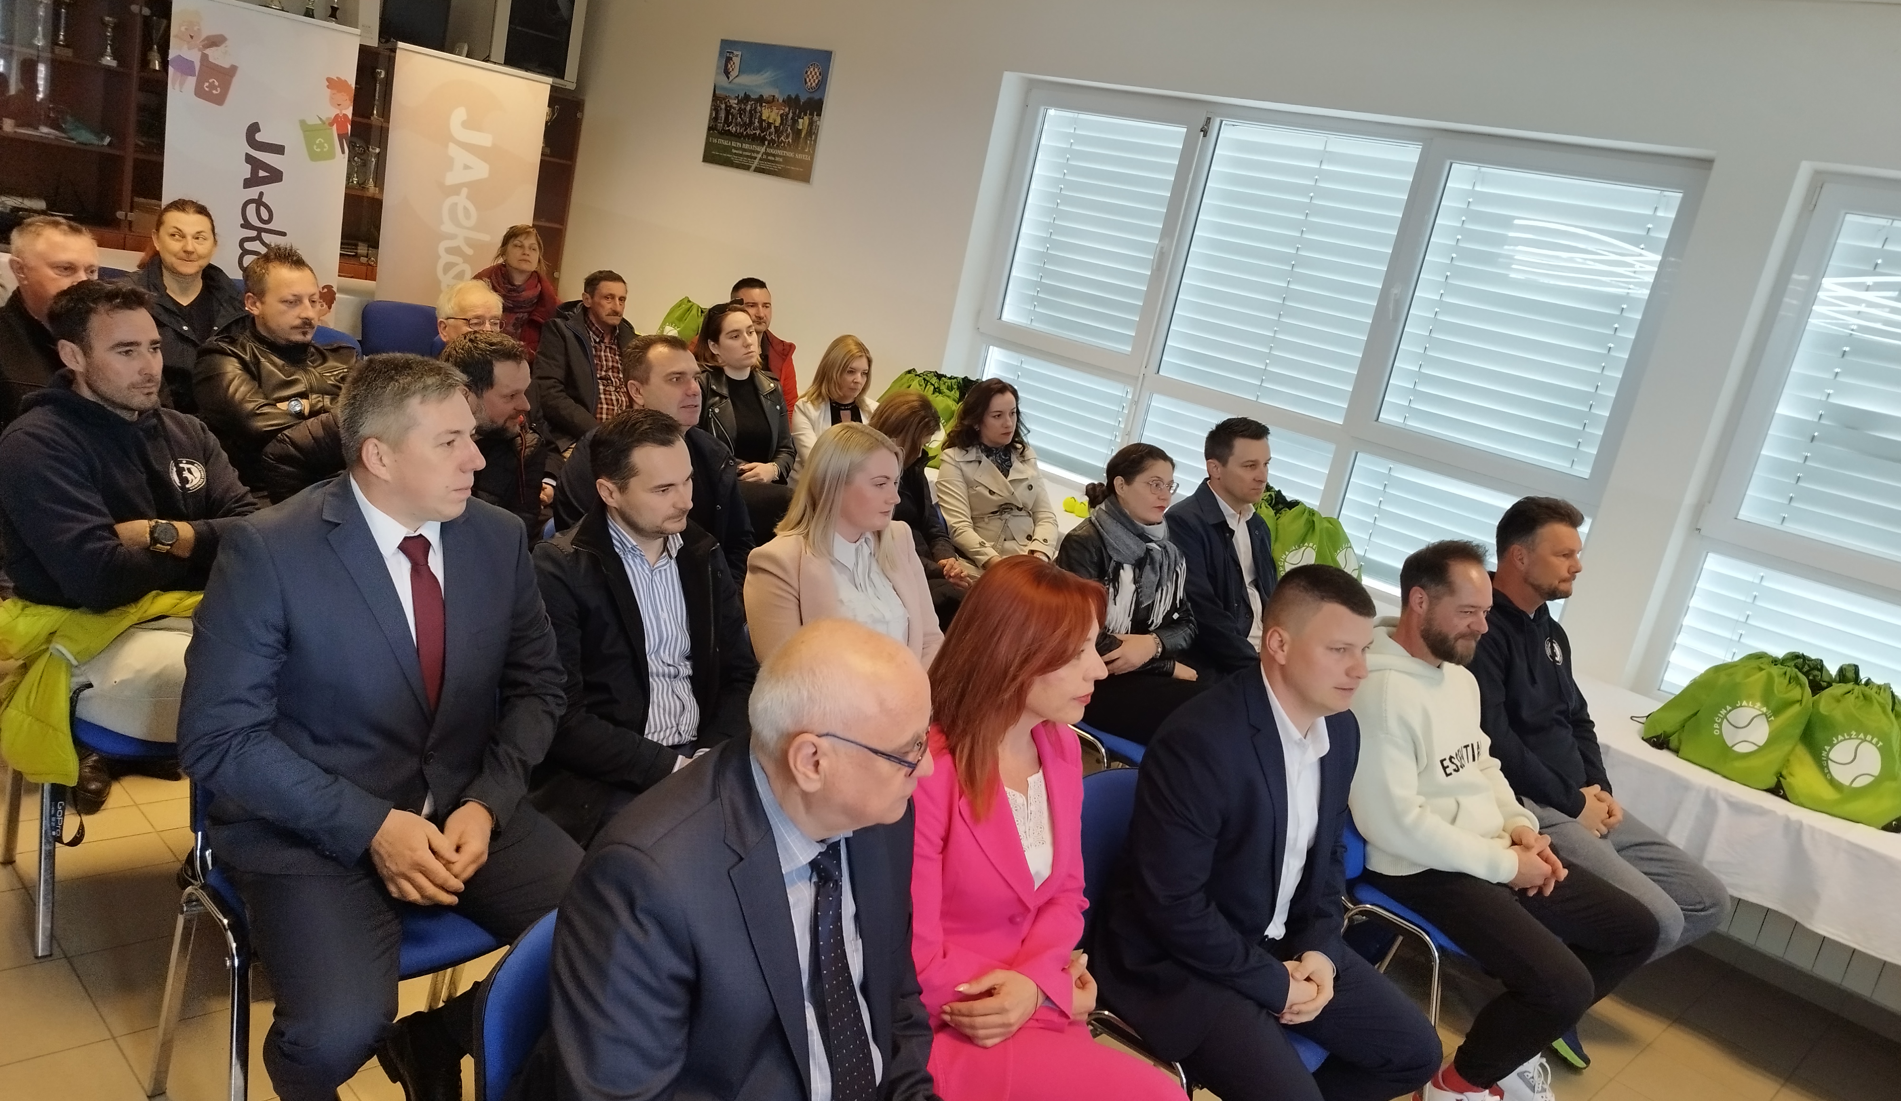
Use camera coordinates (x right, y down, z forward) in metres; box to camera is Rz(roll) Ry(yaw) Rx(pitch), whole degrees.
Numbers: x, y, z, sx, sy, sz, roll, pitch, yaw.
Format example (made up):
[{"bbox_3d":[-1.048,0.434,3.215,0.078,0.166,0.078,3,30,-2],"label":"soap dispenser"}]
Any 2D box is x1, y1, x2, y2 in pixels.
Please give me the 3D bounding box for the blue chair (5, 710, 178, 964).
[{"bbox_3d":[-1.784,0.351,3.063,0.560,0.820,0.530,24,18,40],"label":"blue chair"}]

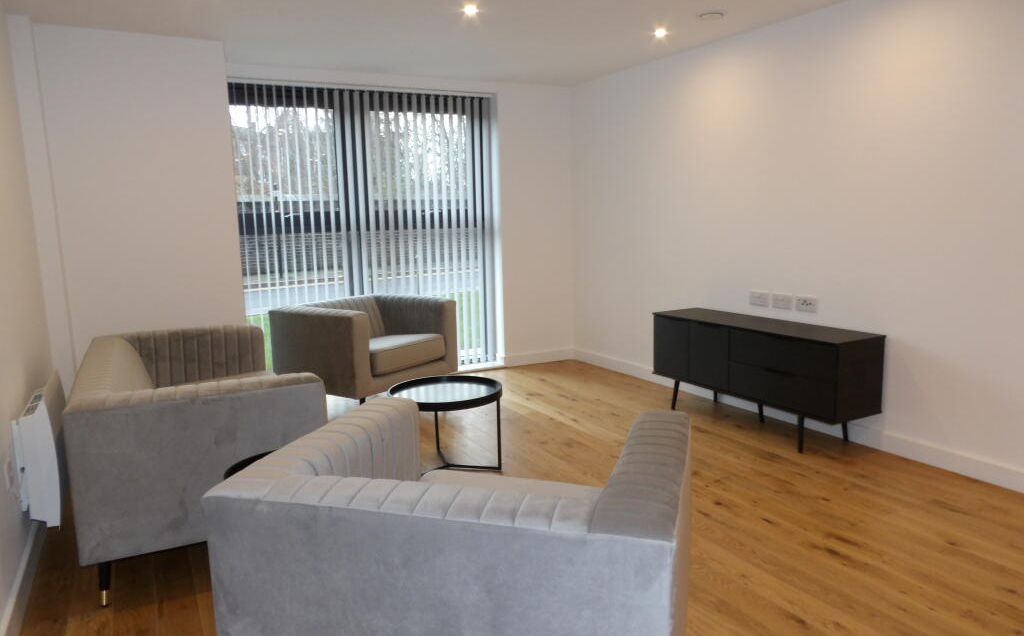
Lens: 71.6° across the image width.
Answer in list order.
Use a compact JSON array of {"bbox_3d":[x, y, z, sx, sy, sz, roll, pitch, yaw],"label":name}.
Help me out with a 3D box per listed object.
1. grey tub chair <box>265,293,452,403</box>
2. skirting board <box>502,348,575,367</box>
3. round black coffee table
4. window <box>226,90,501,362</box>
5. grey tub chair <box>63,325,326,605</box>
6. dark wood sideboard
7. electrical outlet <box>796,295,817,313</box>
[{"bbox_3d":[-1.014,0.268,4.999,0.835,0.735,0.965,5,10,36],"label":"grey tub chair"},{"bbox_3d":[0.244,0.356,6.319,0.716,0.103,0.016,-6,9,-28],"label":"skirting board"},{"bbox_3d":[-0.342,0.584,3.753,0.590,0.434,0.590,-2,8,0],"label":"round black coffee table"},{"bbox_3d":[-1.079,-0.638,5.525,2.111,2.245,0.085,-6,9,-28],"label":"window"},{"bbox_3d":[-1.414,0.544,3.201,0.835,0.735,1.545,-6,9,-27],"label":"grey tub chair"},{"bbox_3d":[1.474,0.346,4.326,0.390,0.632,1.416,-6,9,-28],"label":"dark wood sideboard"},{"bbox_3d":[1.742,-0.083,4.190,0.012,0.087,0.148,-6,9,-28],"label":"electrical outlet"}]

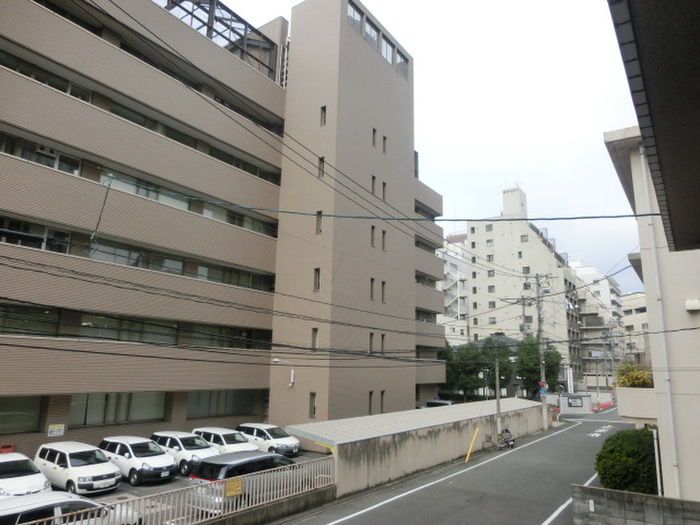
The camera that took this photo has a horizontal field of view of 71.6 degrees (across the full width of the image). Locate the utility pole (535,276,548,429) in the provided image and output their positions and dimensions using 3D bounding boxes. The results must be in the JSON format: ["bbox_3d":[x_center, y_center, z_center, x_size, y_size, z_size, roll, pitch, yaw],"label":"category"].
[{"bbox_3d":[16.363,7.517,41.423,0.360,13.200,0.360,-7,-15,36],"label":"utility pole"}]

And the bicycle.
[{"bbox_3d":[9.456,11.310,31.008,1.800,1.150,0.600,1,-12,0],"label":"bicycle"}]

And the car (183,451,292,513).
[{"bbox_3d":[-3.531,7.864,17.927,1.730,1.570,4.650,-8,-15,34],"label":"car"}]

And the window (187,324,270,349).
[{"bbox_3d":[-7.186,4.652,29.529,0.200,1.101,6.427,-8,-15,34],"label":"window"}]

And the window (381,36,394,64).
[{"bbox_3d":[2.908,-16.871,38.613,0.200,1.856,2.025,-8,-15,34],"label":"window"}]

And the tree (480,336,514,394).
[{"bbox_3d":[19.637,14.743,65.798,4.600,9.000,4.600,-7,-15,36],"label":"tree"}]

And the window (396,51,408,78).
[{"bbox_3d":[4.342,-16.547,40.620,0.200,1.931,1.931,-8,-15,34],"label":"window"}]

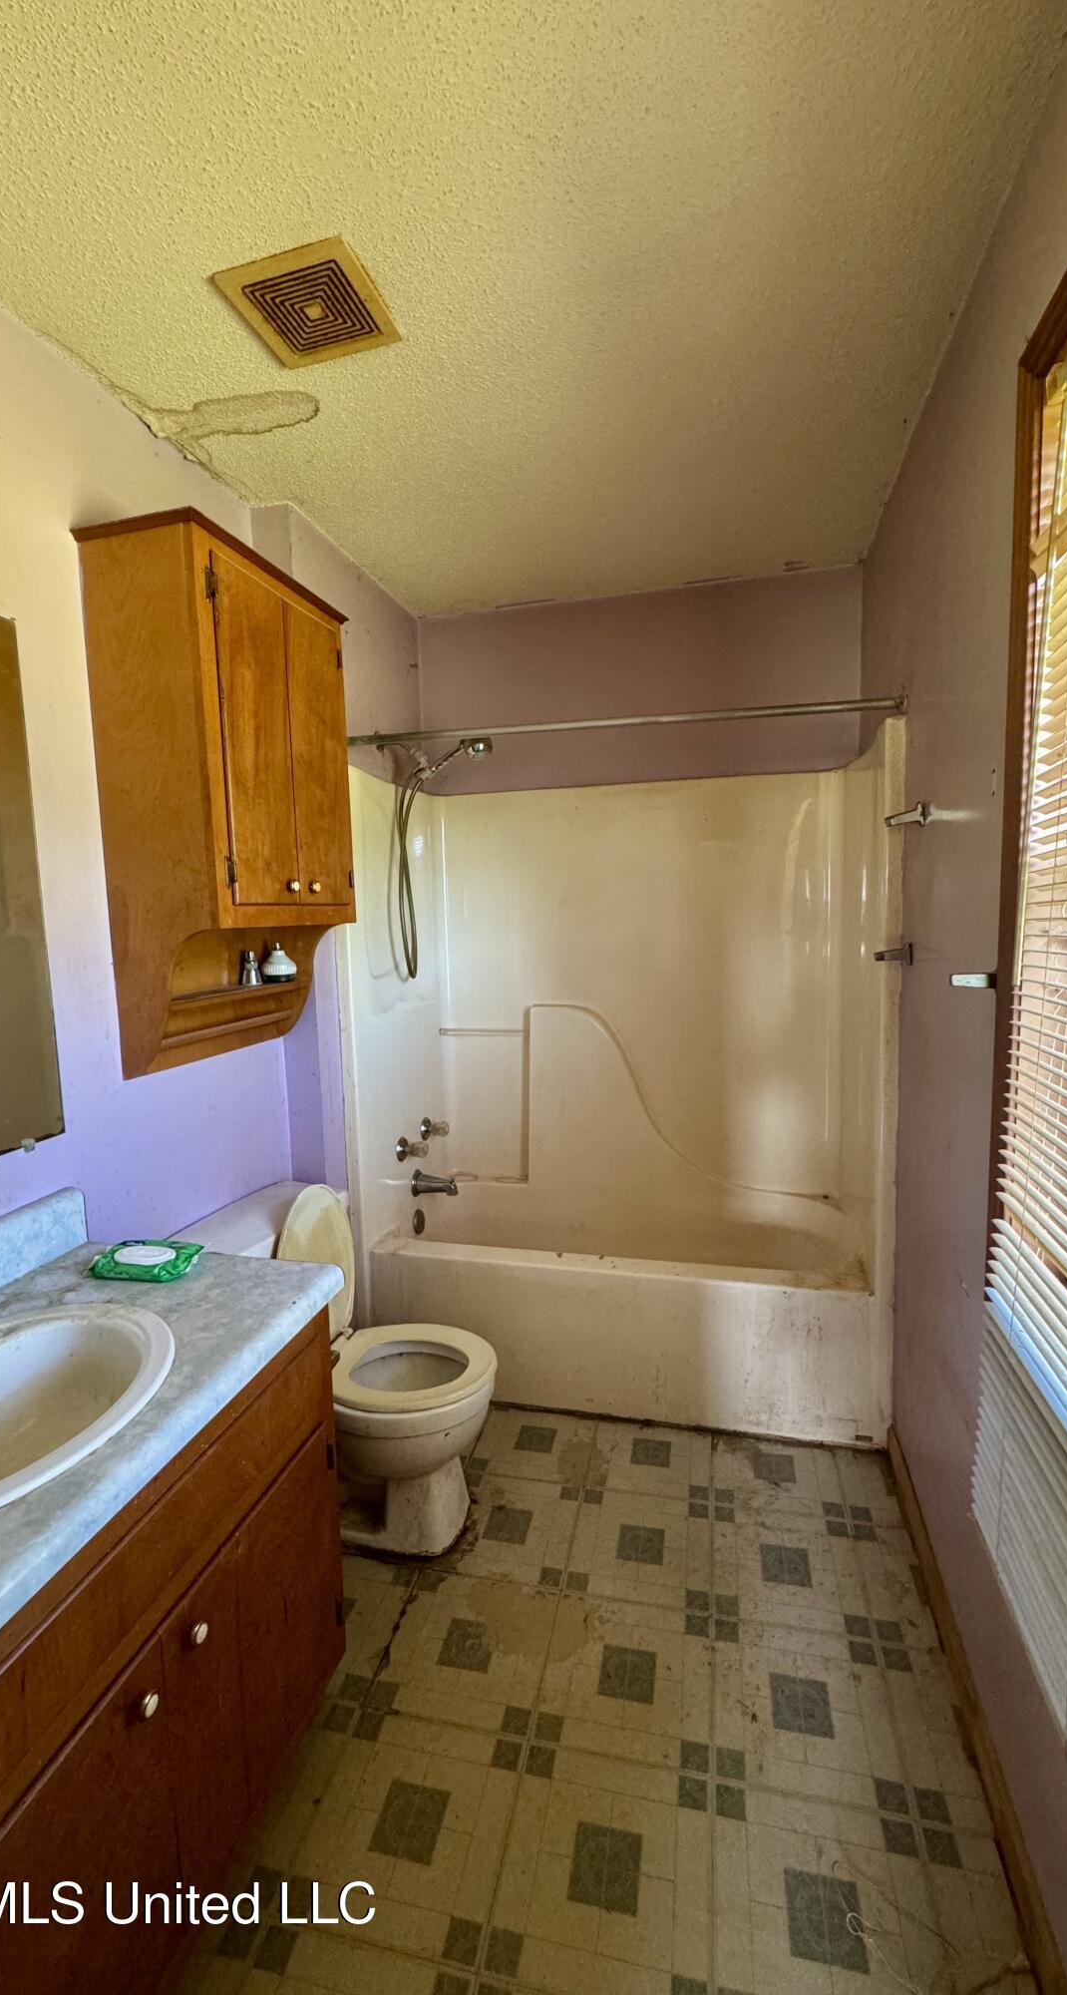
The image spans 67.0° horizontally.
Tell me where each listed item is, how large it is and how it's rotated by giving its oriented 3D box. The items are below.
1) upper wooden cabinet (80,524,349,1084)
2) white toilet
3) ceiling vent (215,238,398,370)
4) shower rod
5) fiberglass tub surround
[{"bbox_3d":[-0.659,-0.399,1.836,0.264,1.062,0.596,0,7,14],"label":"upper wooden cabinet"},{"bbox_3d":[-0.417,0.846,1.893,0.682,0.767,0.511,0,7,14],"label":"white toilet"},{"bbox_3d":[-0.380,-1.165,1.372,0.232,0.020,0.227,0,7,14],"label":"ceiling vent"},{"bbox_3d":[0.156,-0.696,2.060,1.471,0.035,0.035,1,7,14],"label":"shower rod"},{"bbox_3d":[0.269,0.222,2.503,1.478,1.829,0.721,0,7,14],"label":"fiberglass tub surround"}]

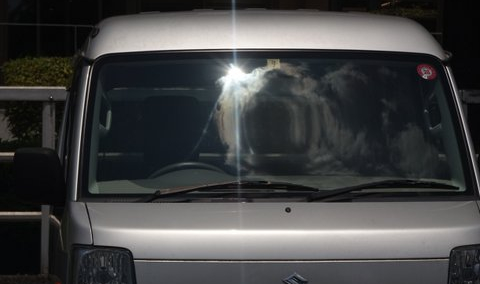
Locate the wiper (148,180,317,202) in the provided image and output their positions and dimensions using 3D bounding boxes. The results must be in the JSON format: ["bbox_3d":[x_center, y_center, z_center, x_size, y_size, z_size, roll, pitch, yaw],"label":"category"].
[{"bbox_3d":[-0.028,0.164,8.700,0.575,0.080,0.100,0,0,-4],"label":"wiper"}]

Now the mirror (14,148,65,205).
[{"bbox_3d":[-0.677,0.117,8.850,0.175,0.200,0.120,0,0,-4],"label":"mirror"}]

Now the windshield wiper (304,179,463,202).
[{"bbox_3d":[0.480,0.162,8.760,0.510,0.085,0.100,0,0,-10],"label":"windshield wiper"}]

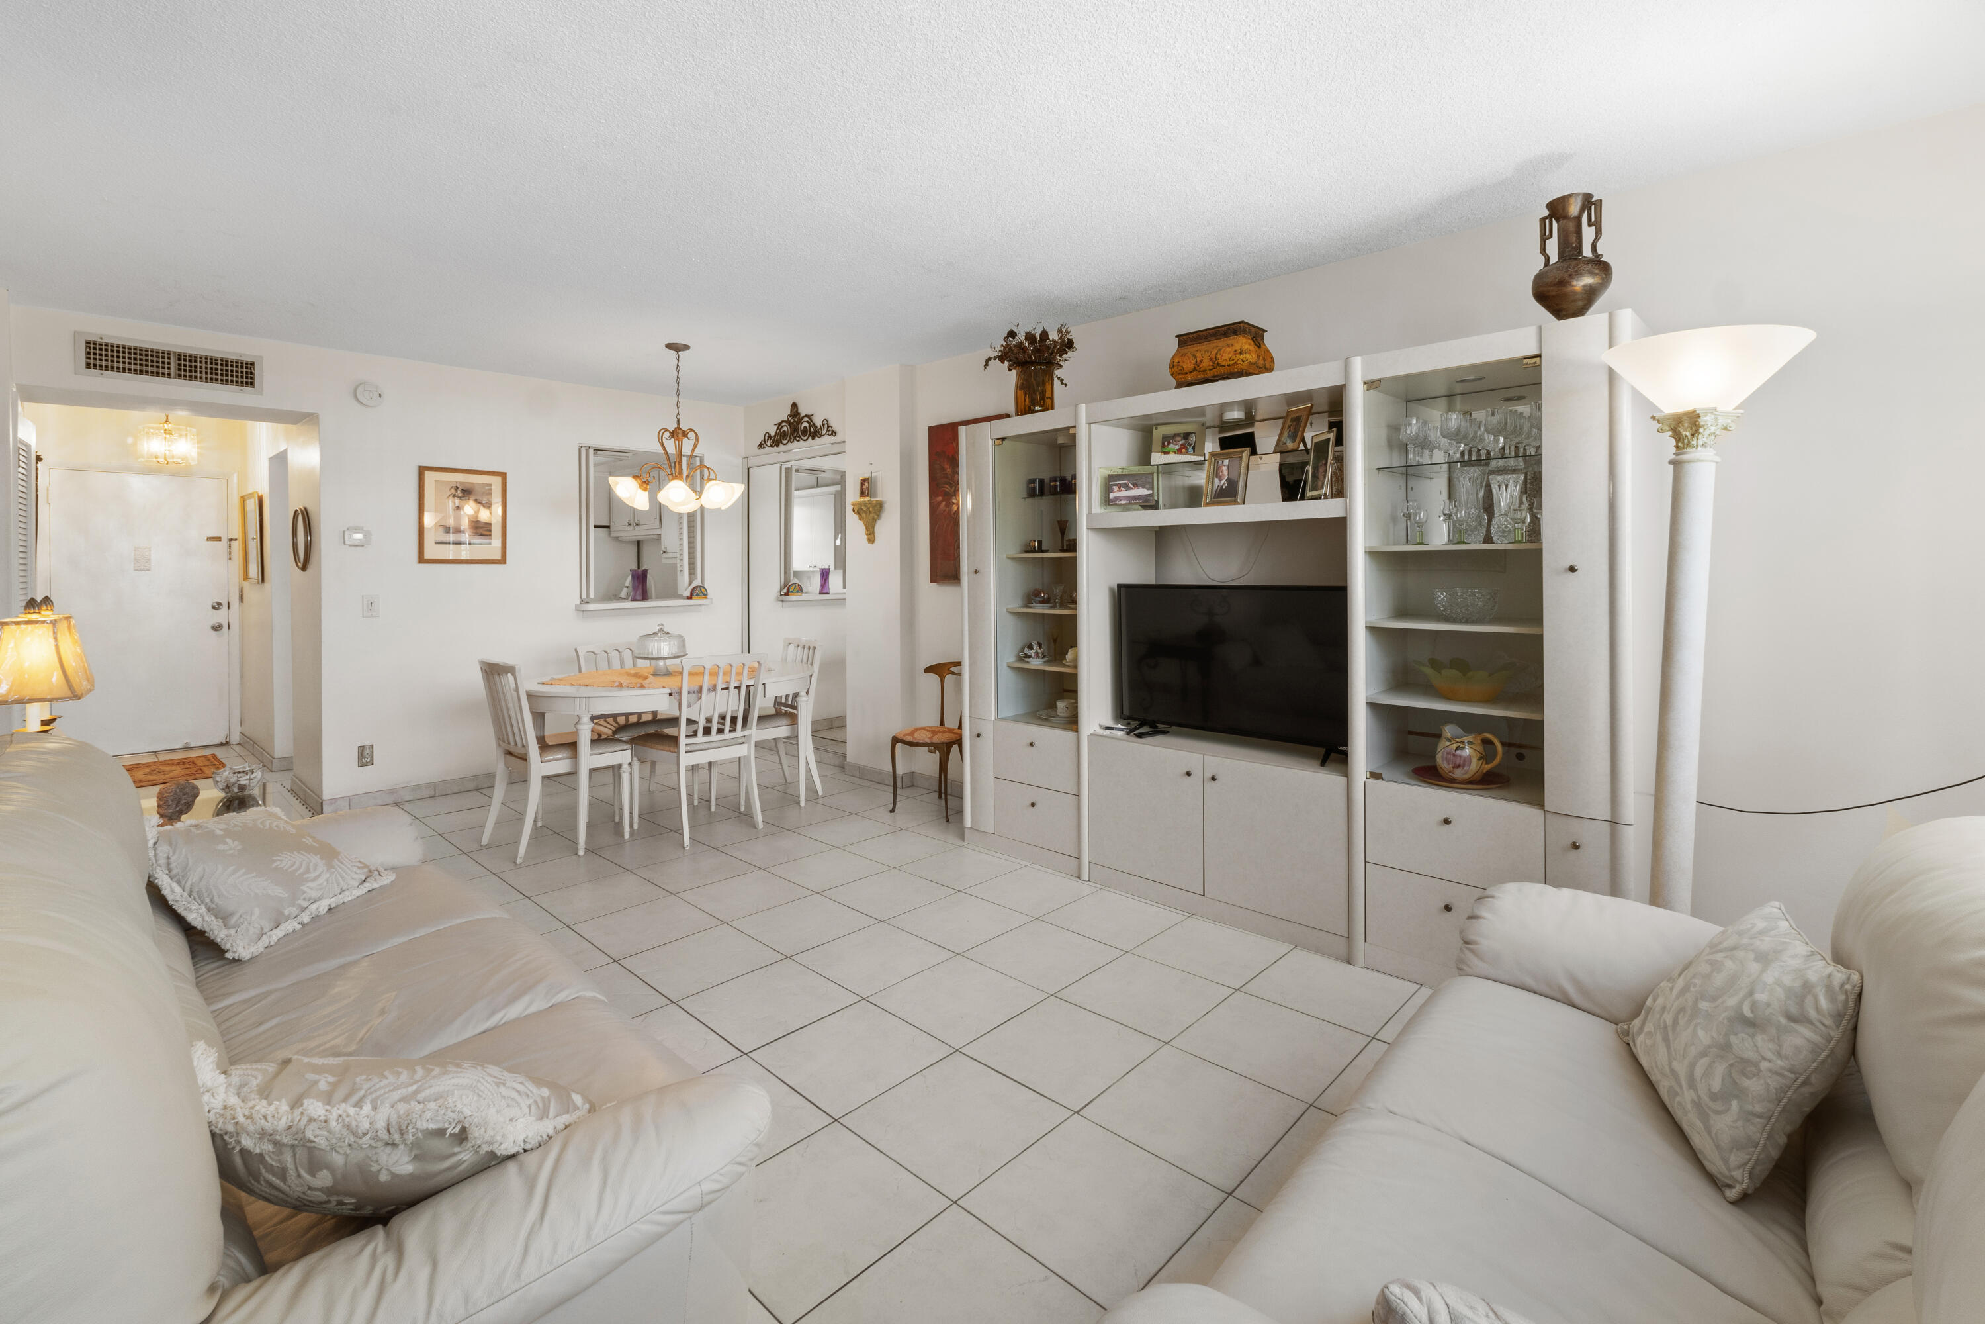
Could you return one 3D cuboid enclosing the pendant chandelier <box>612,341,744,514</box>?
[{"bbox_3d":[-1.641,-1.214,4.300,0.660,0.870,0.660,4,6,43],"label":"pendant chandelier"}]

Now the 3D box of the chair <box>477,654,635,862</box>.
[{"bbox_3d":[-2.223,0.447,4.184,0.470,0.895,0.550,5,7,44],"label":"chair"}]

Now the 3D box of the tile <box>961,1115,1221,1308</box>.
[{"bbox_3d":[0.213,1.121,1.717,0.402,0.012,0.404,5,7,42],"label":"tile"}]

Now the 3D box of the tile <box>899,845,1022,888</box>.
[{"bbox_3d":[-0.144,0.928,3.705,0.402,0.012,0.404,5,7,42],"label":"tile"}]

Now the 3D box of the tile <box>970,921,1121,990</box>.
[{"bbox_3d":[0.172,1.006,2.864,0.403,0.010,0.403,5,8,43],"label":"tile"}]

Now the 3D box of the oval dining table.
[{"bbox_3d":[-1.765,0.463,4.647,1.580,0.755,0.940,-5,7,-42],"label":"oval dining table"}]

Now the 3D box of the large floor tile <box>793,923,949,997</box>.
[{"bbox_3d":[-0.406,1.013,2.844,0.403,0.010,0.403,5,8,43],"label":"large floor tile"}]

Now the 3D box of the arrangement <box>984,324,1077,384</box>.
[{"bbox_3d":[0.186,-1.501,4.043,0.410,0.290,0.370,5,7,44],"label":"arrangement"}]

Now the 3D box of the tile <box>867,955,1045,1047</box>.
[{"bbox_3d":[-0.106,1.072,2.638,0.415,0.010,0.415,5,7,44],"label":"tile"}]

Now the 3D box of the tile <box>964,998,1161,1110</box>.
[{"bbox_3d":[0.193,1.066,2.289,0.403,0.010,0.403,5,8,43],"label":"tile"}]

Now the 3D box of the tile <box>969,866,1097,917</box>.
[{"bbox_3d":[0.167,0.970,3.503,0.415,0.010,0.415,5,7,44],"label":"tile"}]

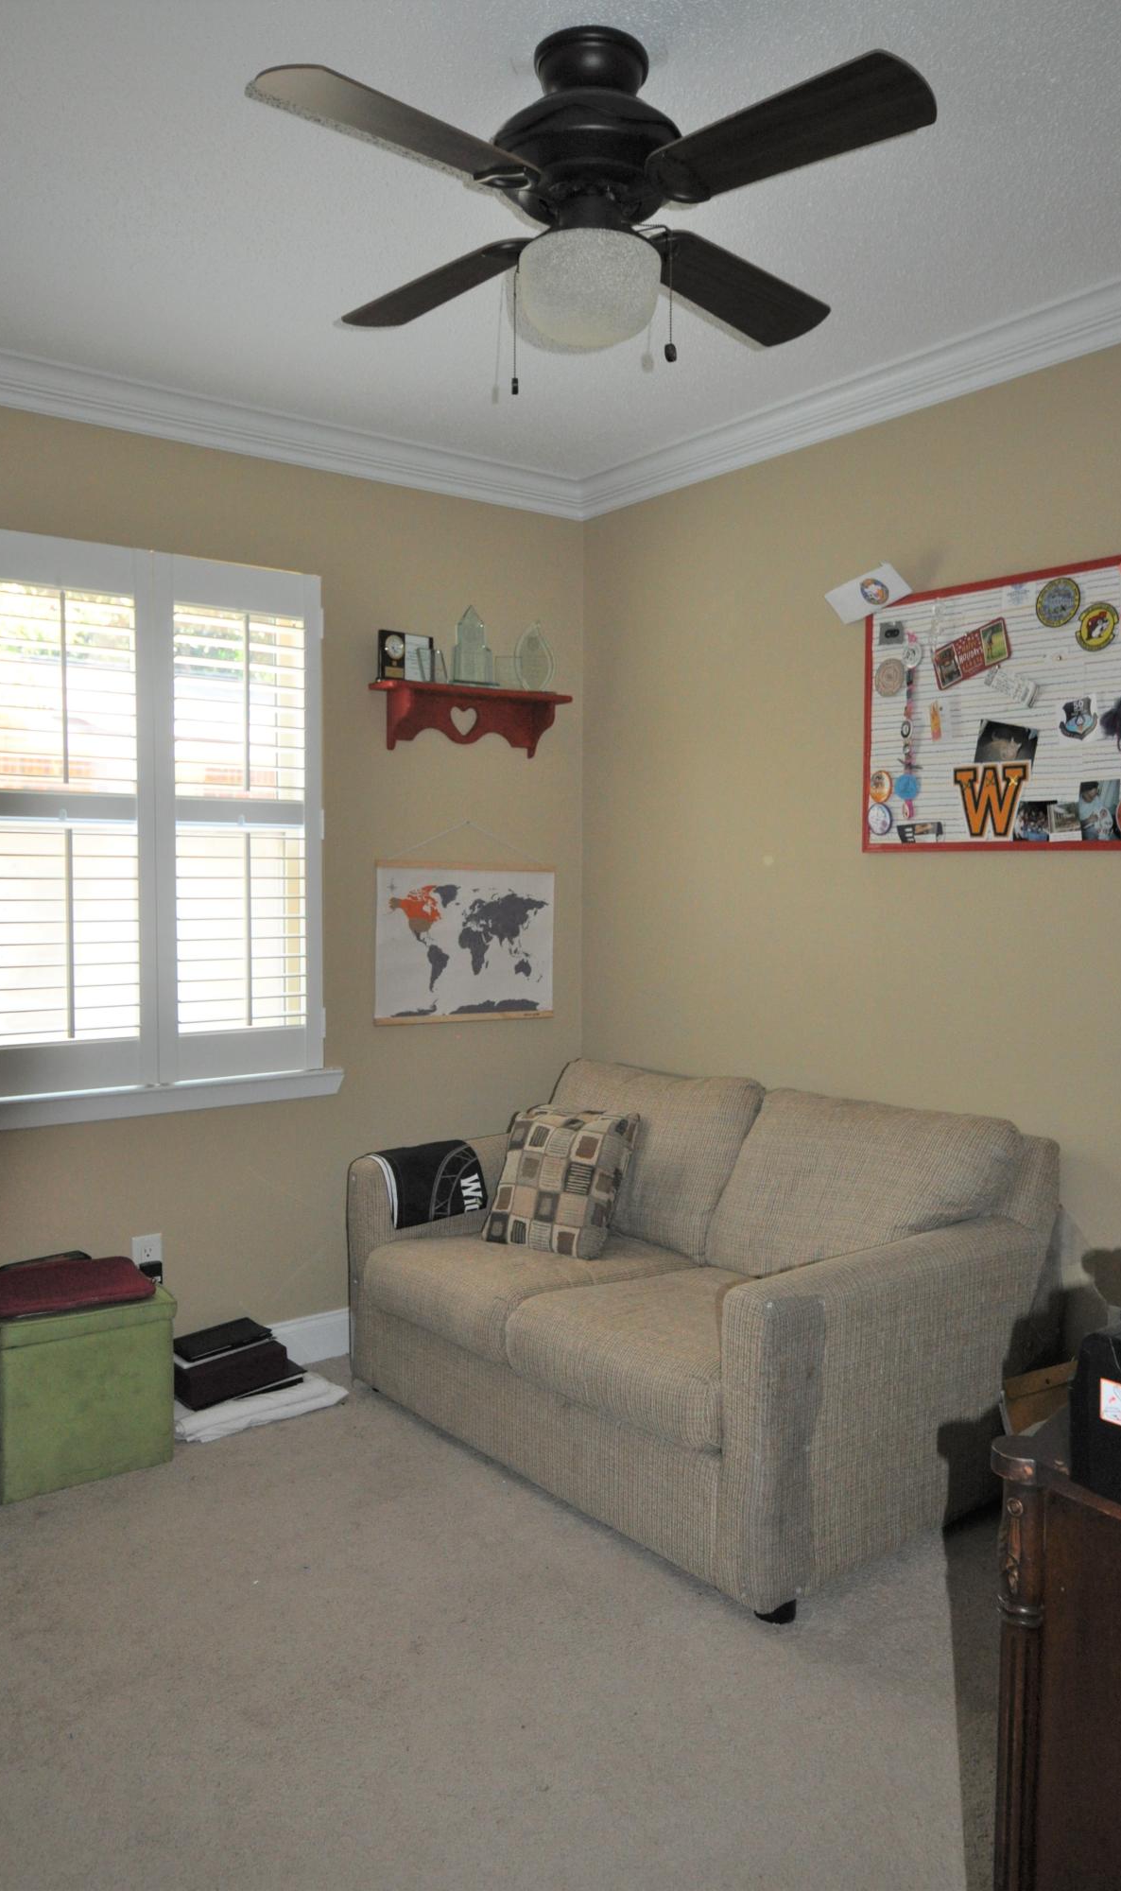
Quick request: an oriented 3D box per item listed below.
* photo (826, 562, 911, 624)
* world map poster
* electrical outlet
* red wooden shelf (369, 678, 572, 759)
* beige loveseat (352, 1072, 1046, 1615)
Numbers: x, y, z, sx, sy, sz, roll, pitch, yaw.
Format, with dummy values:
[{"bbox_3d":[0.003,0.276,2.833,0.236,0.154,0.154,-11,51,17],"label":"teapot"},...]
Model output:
[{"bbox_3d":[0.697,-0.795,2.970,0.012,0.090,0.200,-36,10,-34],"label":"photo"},{"bbox_3d":[-0.257,-0.002,3.712,0.595,0.437,0.015,0,4,-36],"label":"world map poster"},{"bbox_3d":[-1.013,0.770,3.219,0.073,0.118,0.012,-3,5,-36],"label":"electrical outlet"},{"bbox_3d":[-0.236,-0.612,3.598,0.565,0.170,0.150,-3,5,-36],"label":"red wooden shelf"},{"bbox_3d":[0.253,0.744,3.032,0.810,0.830,1.435,-3,5,-39],"label":"beige loveseat"}]

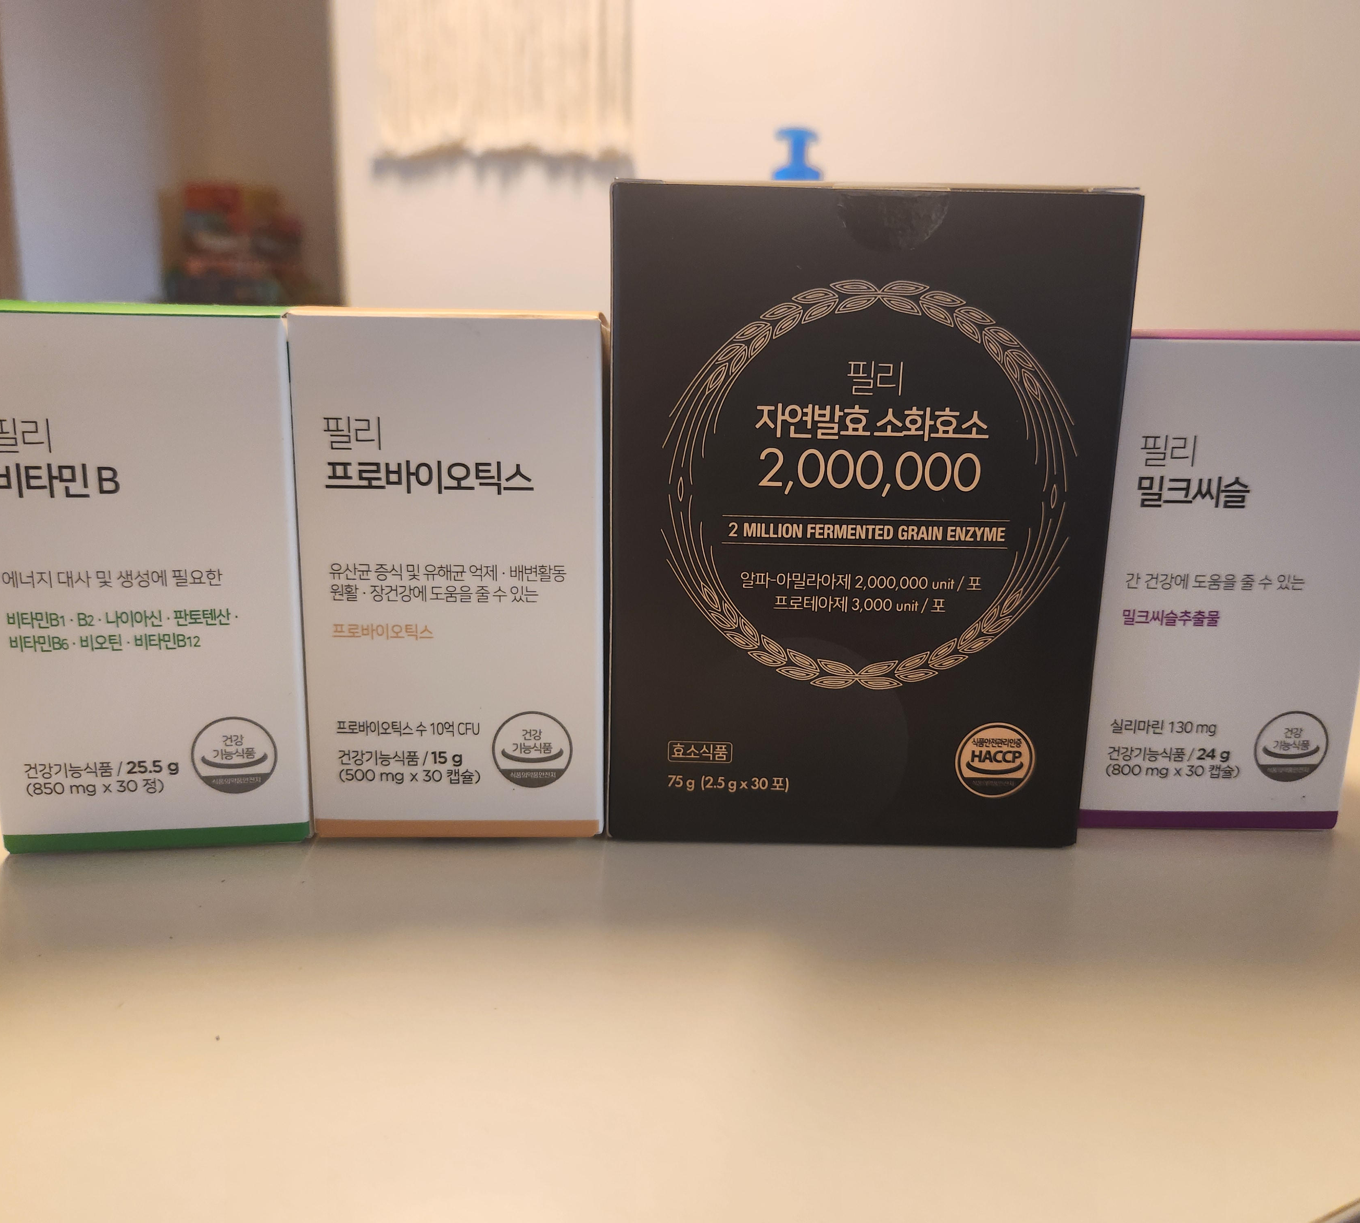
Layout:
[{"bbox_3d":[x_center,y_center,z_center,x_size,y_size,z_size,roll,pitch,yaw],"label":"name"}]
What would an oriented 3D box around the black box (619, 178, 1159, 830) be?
[{"bbox_3d":[0.038,-0.022,0.261,0.108,0.141,0.058,1,12,-1],"label":"black box"}]

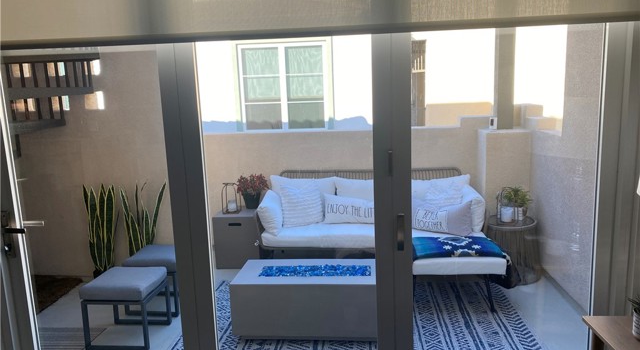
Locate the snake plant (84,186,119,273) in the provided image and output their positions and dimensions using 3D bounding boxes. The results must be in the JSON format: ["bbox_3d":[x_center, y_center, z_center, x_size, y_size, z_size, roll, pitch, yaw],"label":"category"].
[{"bbox_3d":[-1.989,0.542,4.377,0.290,0.910,0.260,-1,9,6],"label":"snake plant"}]

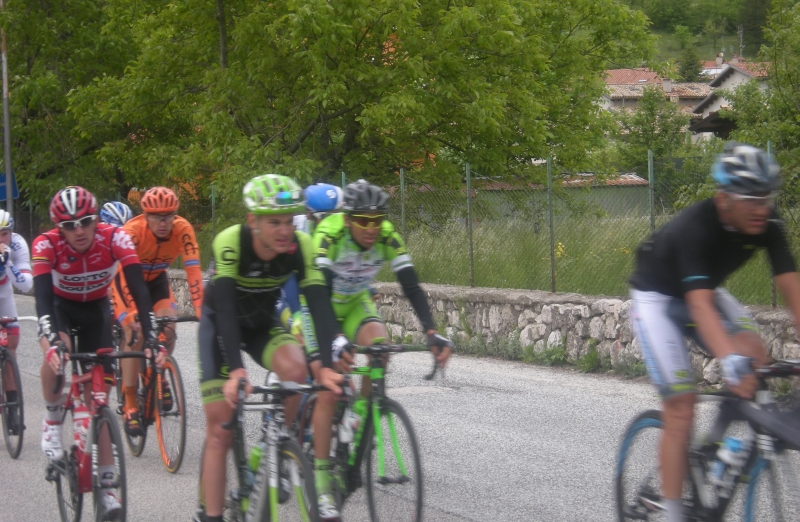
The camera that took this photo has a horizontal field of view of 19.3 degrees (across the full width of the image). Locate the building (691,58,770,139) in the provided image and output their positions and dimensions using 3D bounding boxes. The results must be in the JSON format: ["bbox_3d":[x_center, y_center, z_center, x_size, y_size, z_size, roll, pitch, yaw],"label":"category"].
[{"bbox_3d":[23.503,-9.124,152.000,9.000,7.800,10.000,-1,2,22],"label":"building"}]

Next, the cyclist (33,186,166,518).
[{"bbox_3d":[-1.413,0.422,10.623,0.540,1.510,0.910,-2,2,-18],"label":"cyclist"}]

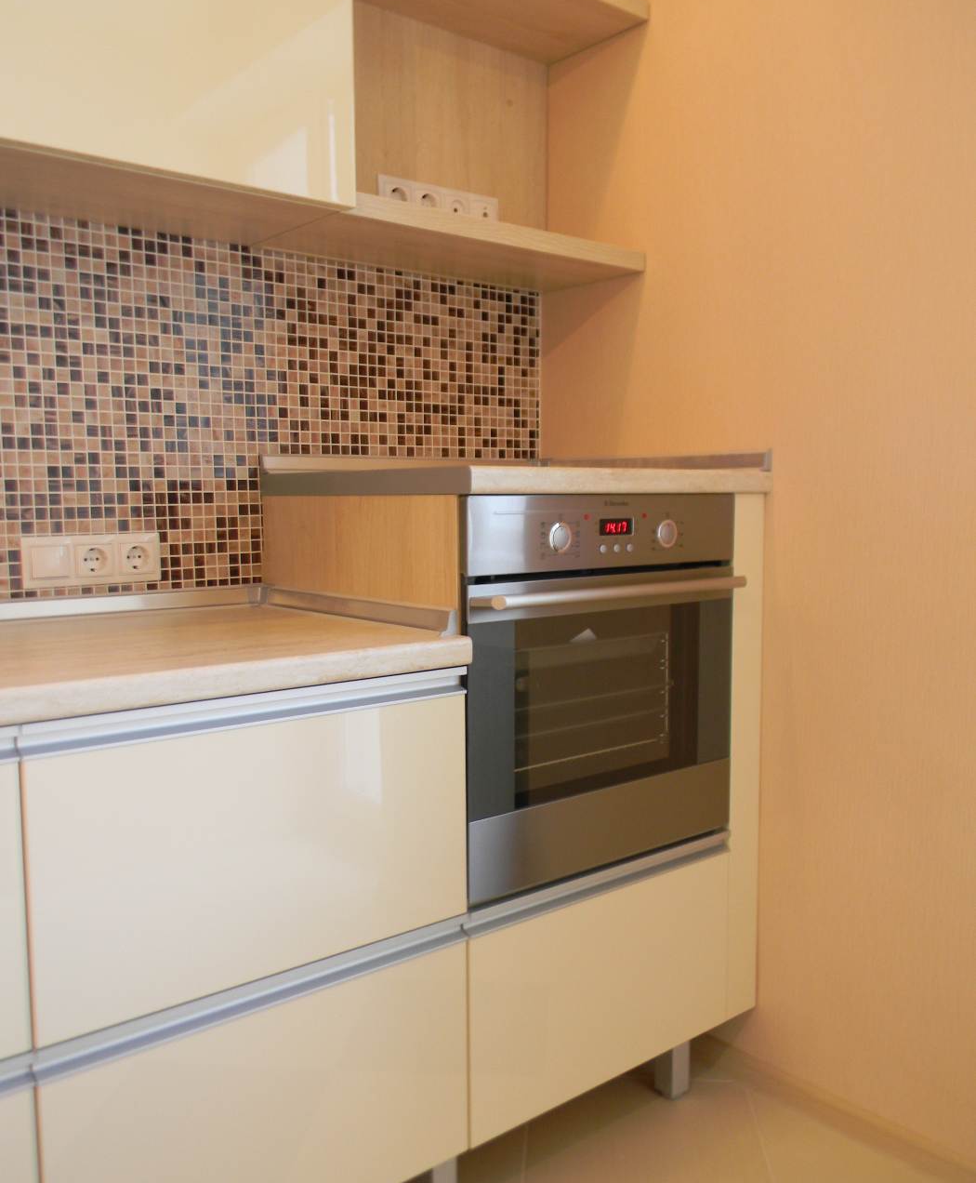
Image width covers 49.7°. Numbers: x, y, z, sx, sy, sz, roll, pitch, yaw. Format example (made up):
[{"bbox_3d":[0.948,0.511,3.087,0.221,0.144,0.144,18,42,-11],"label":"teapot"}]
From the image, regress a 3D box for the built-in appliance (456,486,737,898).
[{"bbox_3d":[0.050,0.129,1.883,0.596,0.595,0.570,-4,6,-39],"label":"built-in appliance"}]

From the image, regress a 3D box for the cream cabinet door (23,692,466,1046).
[{"bbox_3d":[-0.269,0.325,1.336,0.600,0.321,0.019,-4,6,-39],"label":"cream cabinet door"}]

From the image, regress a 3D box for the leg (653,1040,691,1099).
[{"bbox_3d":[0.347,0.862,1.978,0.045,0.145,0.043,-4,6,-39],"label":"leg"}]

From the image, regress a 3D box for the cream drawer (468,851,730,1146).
[{"bbox_3d":[0.201,0.648,1.746,0.597,0.324,0.019,-4,6,-39],"label":"cream drawer"}]

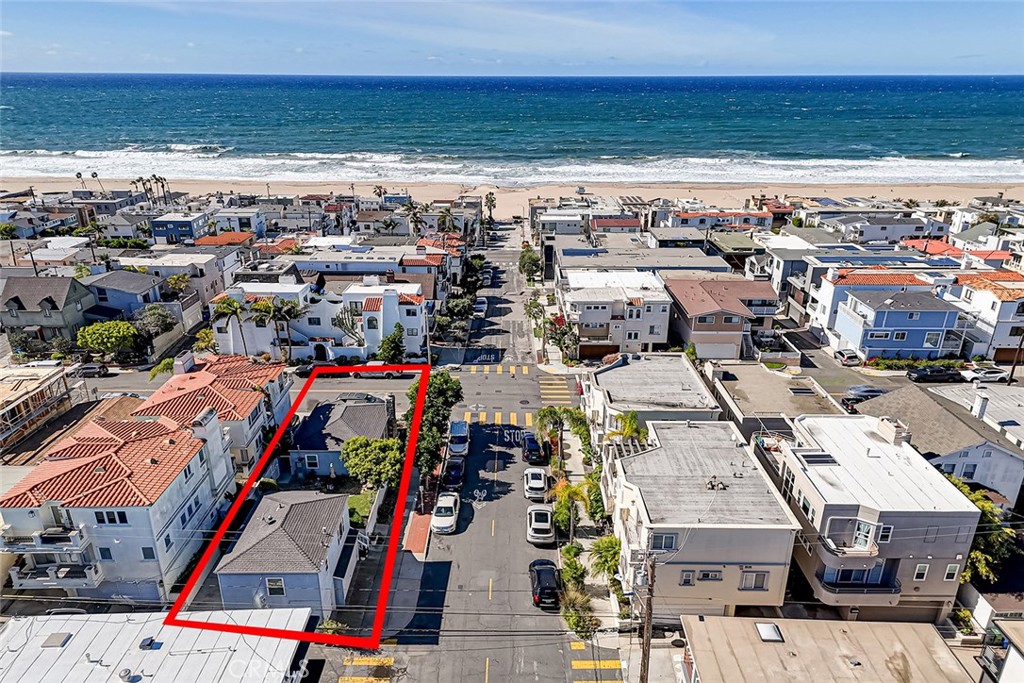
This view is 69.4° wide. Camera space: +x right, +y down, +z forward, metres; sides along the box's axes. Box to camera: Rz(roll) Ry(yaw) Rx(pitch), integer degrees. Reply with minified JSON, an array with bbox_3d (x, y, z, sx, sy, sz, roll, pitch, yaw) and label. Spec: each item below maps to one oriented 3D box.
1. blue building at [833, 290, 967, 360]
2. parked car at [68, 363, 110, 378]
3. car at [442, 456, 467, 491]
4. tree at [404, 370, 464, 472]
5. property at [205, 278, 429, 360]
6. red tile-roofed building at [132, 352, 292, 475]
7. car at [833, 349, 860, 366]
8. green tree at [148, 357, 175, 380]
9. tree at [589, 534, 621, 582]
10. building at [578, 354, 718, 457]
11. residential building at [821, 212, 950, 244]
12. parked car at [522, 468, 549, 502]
[{"bbox_3d":[47.619,-2.483,91.618,10.978,6.748,11.079,0,20,0],"label":"blue building"},{"bbox_3d":[-48.806,3.147,85.375,4.300,1.550,1.800,0,17,0],"label":"parked car"},{"bbox_3d":[-4.607,10.401,58.658,1.820,1.580,4.450,0,17,0],"label":"car"},{"bbox_3d":[-6.750,7.108,66.548,4.700,5.900,10.000,0,20,0],"label":"tree"},{"bbox_3d":[-24.500,-3.232,97.693,25.800,8.000,12.300,0,20,0],"label":"property"},{"bbox_3d":[-23.834,6.072,60.946,9.266,8.158,11.985,0,20,0],"label":"red tile-roofed building"},{"bbox_3d":[42.100,1.618,93.084,1.830,1.580,4.450,0,20,0],"label":"car"},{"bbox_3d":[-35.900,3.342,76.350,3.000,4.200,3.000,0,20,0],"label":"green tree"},{"bbox_3d":[6.050,14.523,48.711,2.000,2.300,2.000,0,20,0],"label":"tree"},{"bbox_3d":[11.438,6.883,64.664,9.700,7.500,13.100,0,20,0],"label":"building"},{"bbox_3d":[99.268,-30.515,198.591,24.171,6.748,16.114,0,20,0],"label":"residential building"},{"bbox_3d":[1.837,10.827,57.460,1.820,1.500,4.400,0,17,0],"label":"parked car"}]

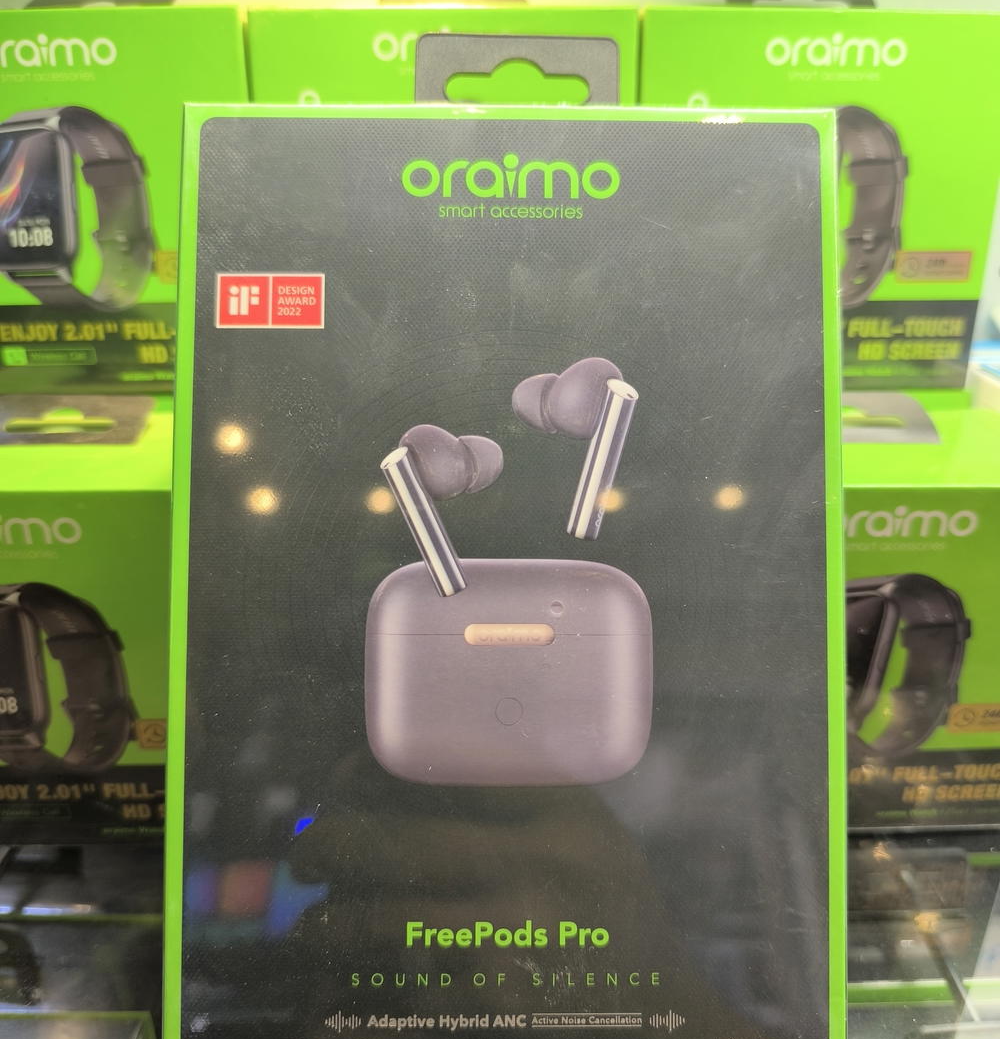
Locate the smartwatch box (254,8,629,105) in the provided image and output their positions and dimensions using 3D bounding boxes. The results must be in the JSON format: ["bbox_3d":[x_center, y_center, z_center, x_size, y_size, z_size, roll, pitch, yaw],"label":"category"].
[{"bbox_3d":[-0.014,-0.092,0.258,0.094,0.090,0.066,-1,21,-2],"label":"smartwatch box"}]

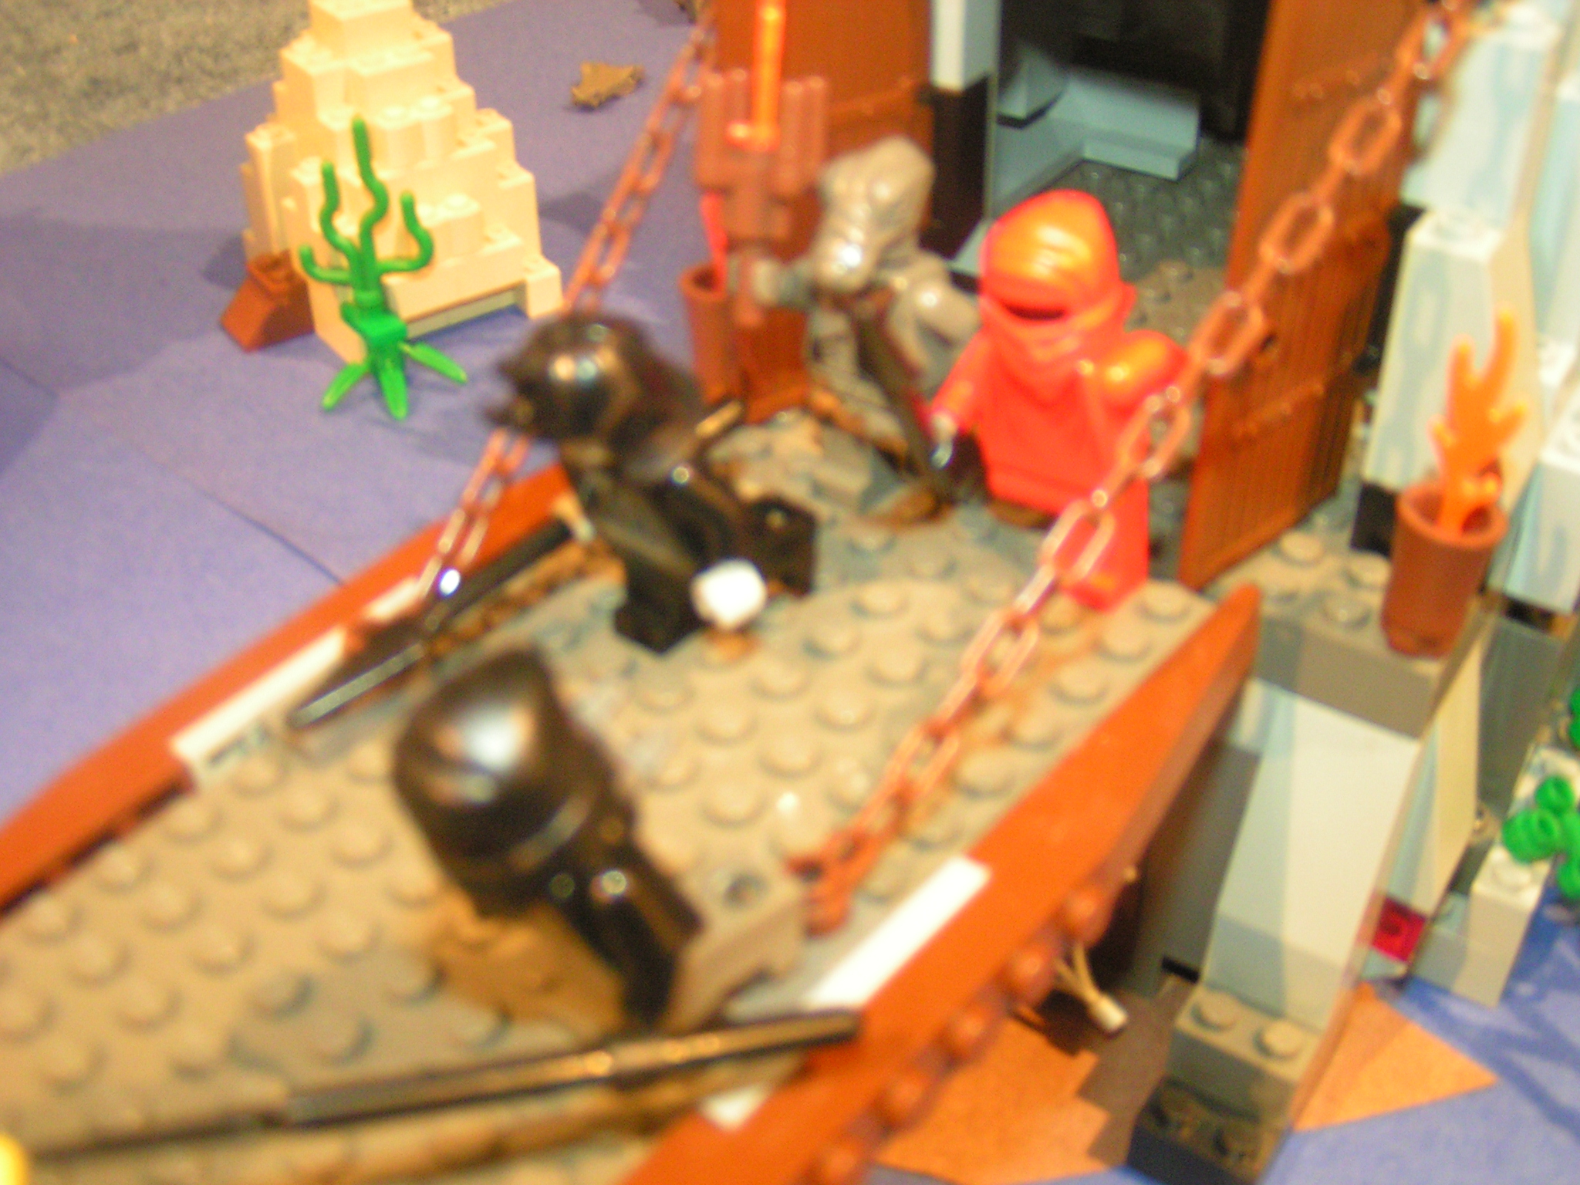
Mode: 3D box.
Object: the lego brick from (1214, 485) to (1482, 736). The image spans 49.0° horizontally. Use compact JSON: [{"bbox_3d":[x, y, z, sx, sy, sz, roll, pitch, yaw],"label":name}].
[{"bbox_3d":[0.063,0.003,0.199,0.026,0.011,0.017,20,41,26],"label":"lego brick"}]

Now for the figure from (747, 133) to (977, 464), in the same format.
[{"bbox_3d":[0.010,-0.035,0.198,0.025,0.040,0.015,24,45,33],"label":"figure"}]

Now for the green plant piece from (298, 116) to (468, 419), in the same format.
[{"bbox_3d":[-0.085,-0.067,0.354,0.031,0.056,0.025,-8,37,-10],"label":"green plant piece"}]

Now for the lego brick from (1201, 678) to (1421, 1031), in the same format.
[{"bbox_3d":[0.062,0.030,0.204,0.016,0.039,0.018,20,41,26],"label":"lego brick"}]

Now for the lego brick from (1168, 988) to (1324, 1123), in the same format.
[{"bbox_3d":[0.057,0.053,0.212,0.016,0.011,0.017,20,41,26],"label":"lego brick"}]

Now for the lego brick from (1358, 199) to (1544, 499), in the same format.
[{"bbox_3d":[0.076,-0.026,0.191,0.016,0.030,0.016,20,41,26],"label":"lego brick"}]

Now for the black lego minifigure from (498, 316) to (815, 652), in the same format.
[{"bbox_3d":[-0.013,-0.011,0.168,0.021,0.040,0.024,24,61,33],"label":"black lego minifigure"}]

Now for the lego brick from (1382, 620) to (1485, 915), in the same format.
[{"bbox_3d":[0.075,0.020,0.209,0.016,0.029,0.016,20,41,26],"label":"lego brick"}]

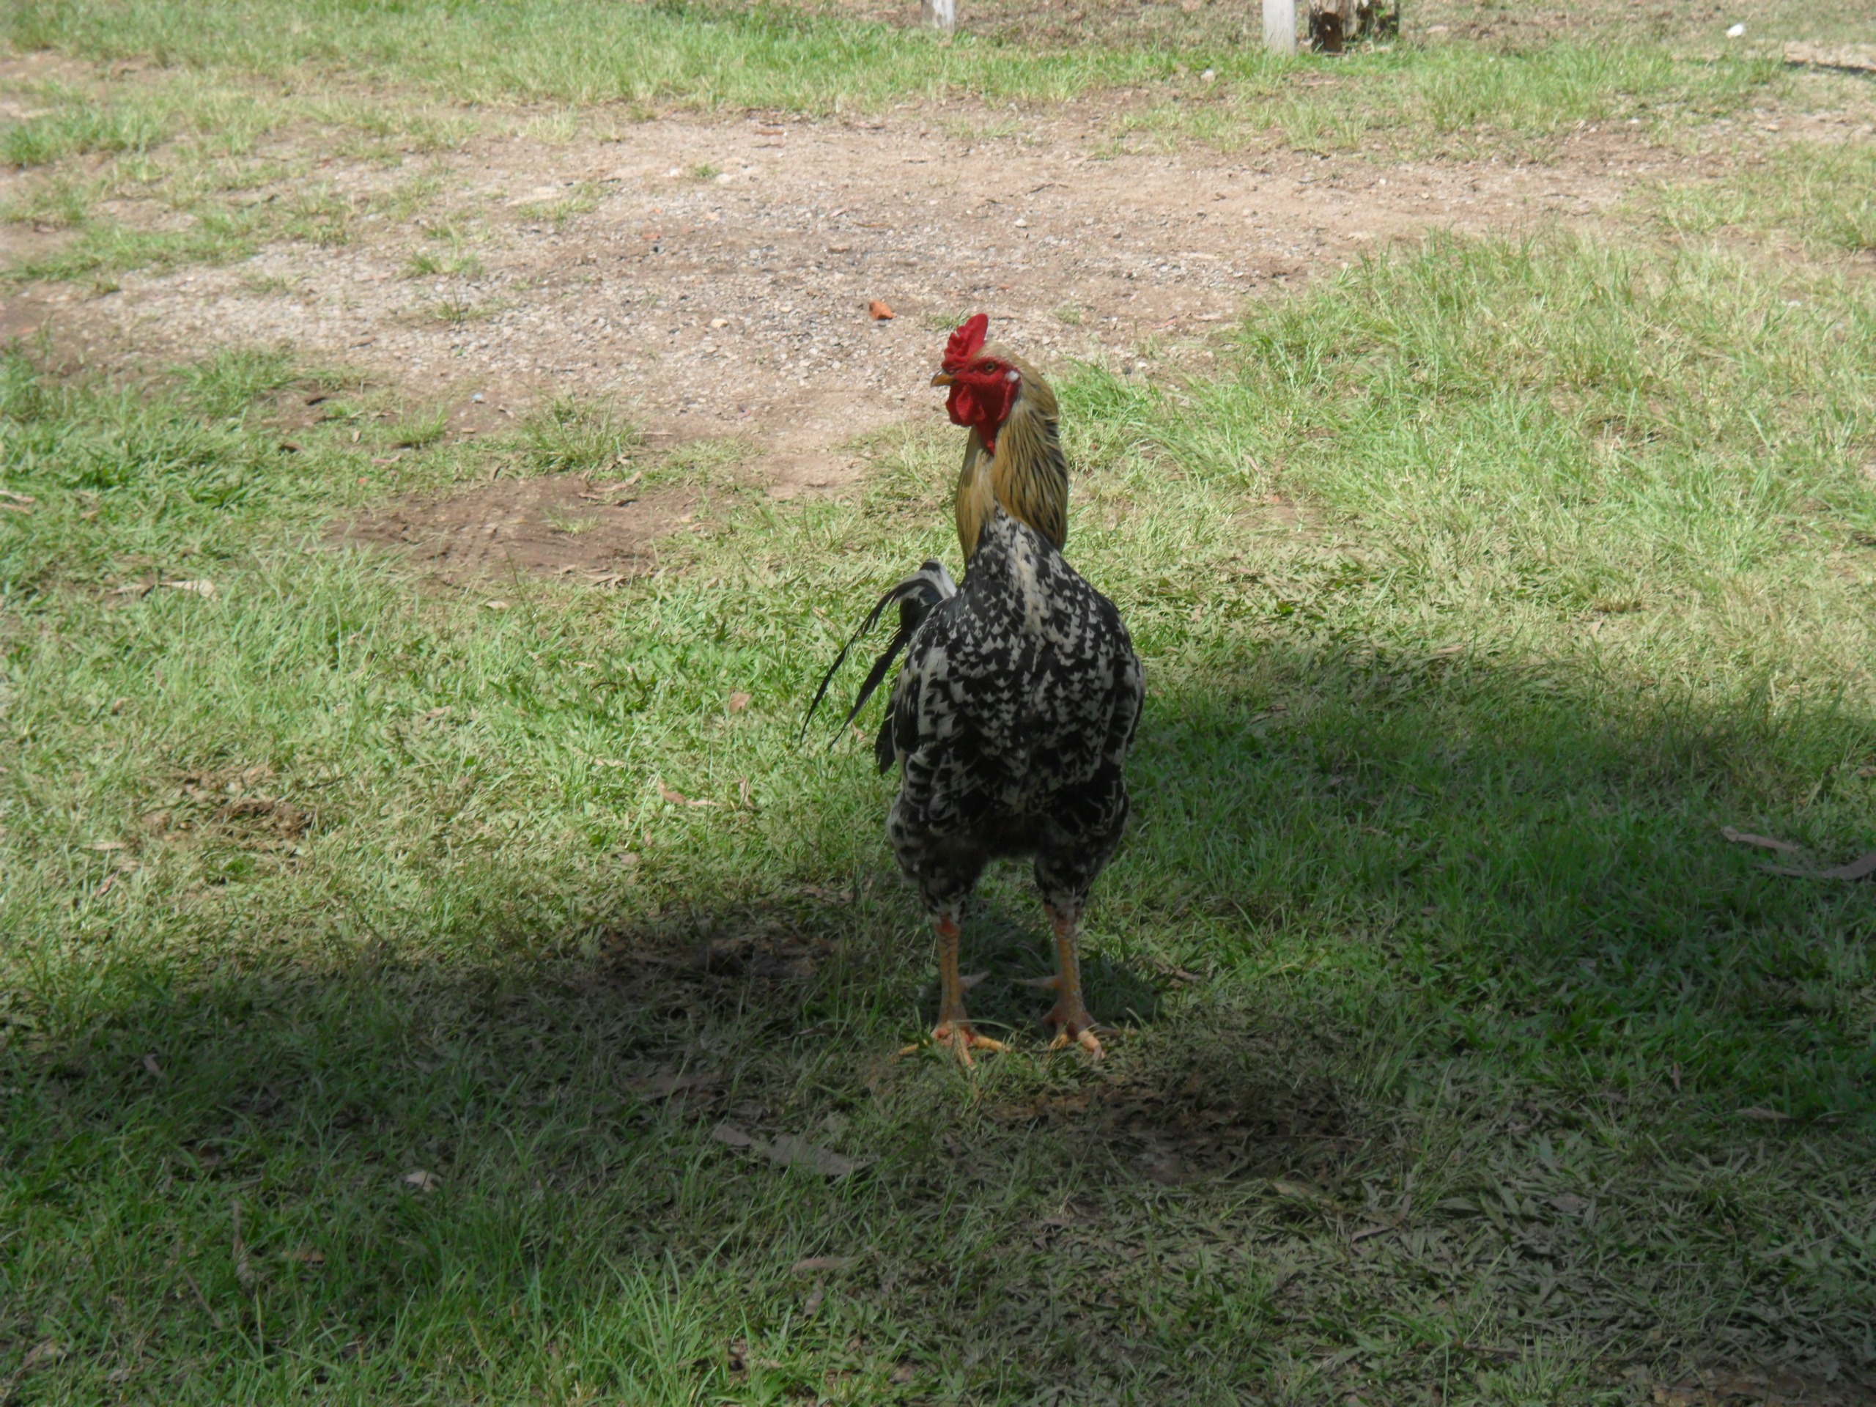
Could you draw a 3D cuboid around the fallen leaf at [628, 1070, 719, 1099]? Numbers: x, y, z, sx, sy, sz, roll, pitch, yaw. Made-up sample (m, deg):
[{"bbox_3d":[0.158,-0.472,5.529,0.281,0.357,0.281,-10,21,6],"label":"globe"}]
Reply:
[{"bbox_3d":[-0.218,0.311,3.329,0.079,0.014,0.035,-5,17,-16],"label":"fallen leaf"}]

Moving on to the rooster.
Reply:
[{"bbox_3d":[0.040,-0.040,3.465,0.235,0.620,0.390,-5,17,-17],"label":"rooster"}]

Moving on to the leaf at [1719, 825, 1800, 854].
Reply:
[{"bbox_3d":[0.799,0.133,3.949,0.086,0.014,0.022,13,21,38],"label":"leaf"}]

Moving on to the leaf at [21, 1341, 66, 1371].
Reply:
[{"bbox_3d":[-0.622,0.455,2.827,0.024,0.014,0.039,12,20,36],"label":"leaf"}]

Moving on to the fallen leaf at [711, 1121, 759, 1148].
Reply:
[{"bbox_3d":[-0.161,0.342,3.219,0.051,0.014,0.024,14,21,39],"label":"fallen leaf"}]

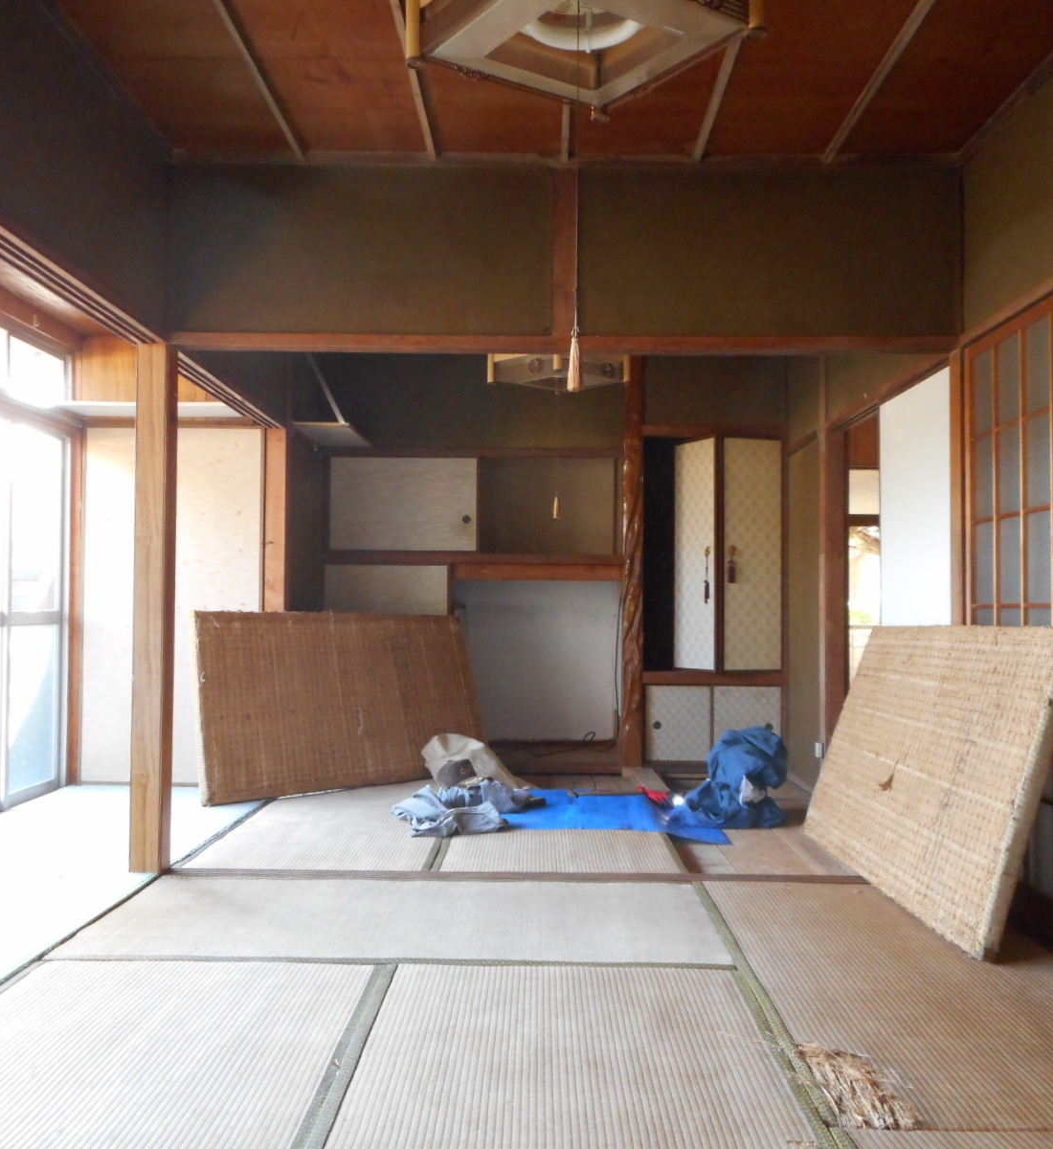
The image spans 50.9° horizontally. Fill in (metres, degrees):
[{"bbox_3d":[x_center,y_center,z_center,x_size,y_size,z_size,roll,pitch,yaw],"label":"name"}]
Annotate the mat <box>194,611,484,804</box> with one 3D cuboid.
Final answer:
[{"bbox_3d":[-0.889,0.644,5.651,0.056,0.880,1.760,-21,-17,39],"label":"mat"}]

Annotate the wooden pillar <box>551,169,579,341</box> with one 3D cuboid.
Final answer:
[{"bbox_3d":[0.133,-1.080,3.768,0.089,0.585,0.095,0,-2,1],"label":"wooden pillar"}]

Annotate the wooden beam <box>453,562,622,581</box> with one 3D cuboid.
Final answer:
[{"bbox_3d":[0.062,-0.008,6.420,0.986,0.098,0.095,0,-2,1],"label":"wooden beam"}]

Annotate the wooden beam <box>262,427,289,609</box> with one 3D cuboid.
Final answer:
[{"bbox_3d":[-1.241,0.166,5.511,0.102,1.795,0.105,0,-2,1],"label":"wooden beam"}]

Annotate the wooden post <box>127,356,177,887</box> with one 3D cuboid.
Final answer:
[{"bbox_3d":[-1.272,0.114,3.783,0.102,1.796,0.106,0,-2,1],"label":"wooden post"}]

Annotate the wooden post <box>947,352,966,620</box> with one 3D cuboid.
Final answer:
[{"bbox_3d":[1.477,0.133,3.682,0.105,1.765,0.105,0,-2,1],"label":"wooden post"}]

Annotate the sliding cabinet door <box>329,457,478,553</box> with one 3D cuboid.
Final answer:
[{"bbox_3d":[-0.727,-0.413,6.509,0.875,0.541,0.025,0,-2,1],"label":"sliding cabinet door"}]

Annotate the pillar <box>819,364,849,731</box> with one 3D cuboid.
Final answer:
[{"bbox_3d":[1.526,0.027,5.492,0.108,2.128,0.108,0,-2,1],"label":"pillar"}]

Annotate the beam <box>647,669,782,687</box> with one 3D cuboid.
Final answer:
[{"bbox_3d":[1.082,0.600,6.431,0.819,0.073,0.120,0,-2,1],"label":"beam"}]

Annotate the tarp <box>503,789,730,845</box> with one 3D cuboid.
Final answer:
[{"bbox_3d":[0.346,1.083,4.963,1.080,0.060,1.020,0,-2,1],"label":"tarp"}]

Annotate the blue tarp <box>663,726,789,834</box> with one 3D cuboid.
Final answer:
[{"bbox_3d":[0.906,0.896,4.999,0.547,0.408,0.420,0,-2,1],"label":"blue tarp"}]

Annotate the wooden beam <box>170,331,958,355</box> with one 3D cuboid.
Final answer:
[{"bbox_3d":[0.124,-0.783,3.784,2.661,0.051,0.100,0,-2,1],"label":"wooden beam"}]

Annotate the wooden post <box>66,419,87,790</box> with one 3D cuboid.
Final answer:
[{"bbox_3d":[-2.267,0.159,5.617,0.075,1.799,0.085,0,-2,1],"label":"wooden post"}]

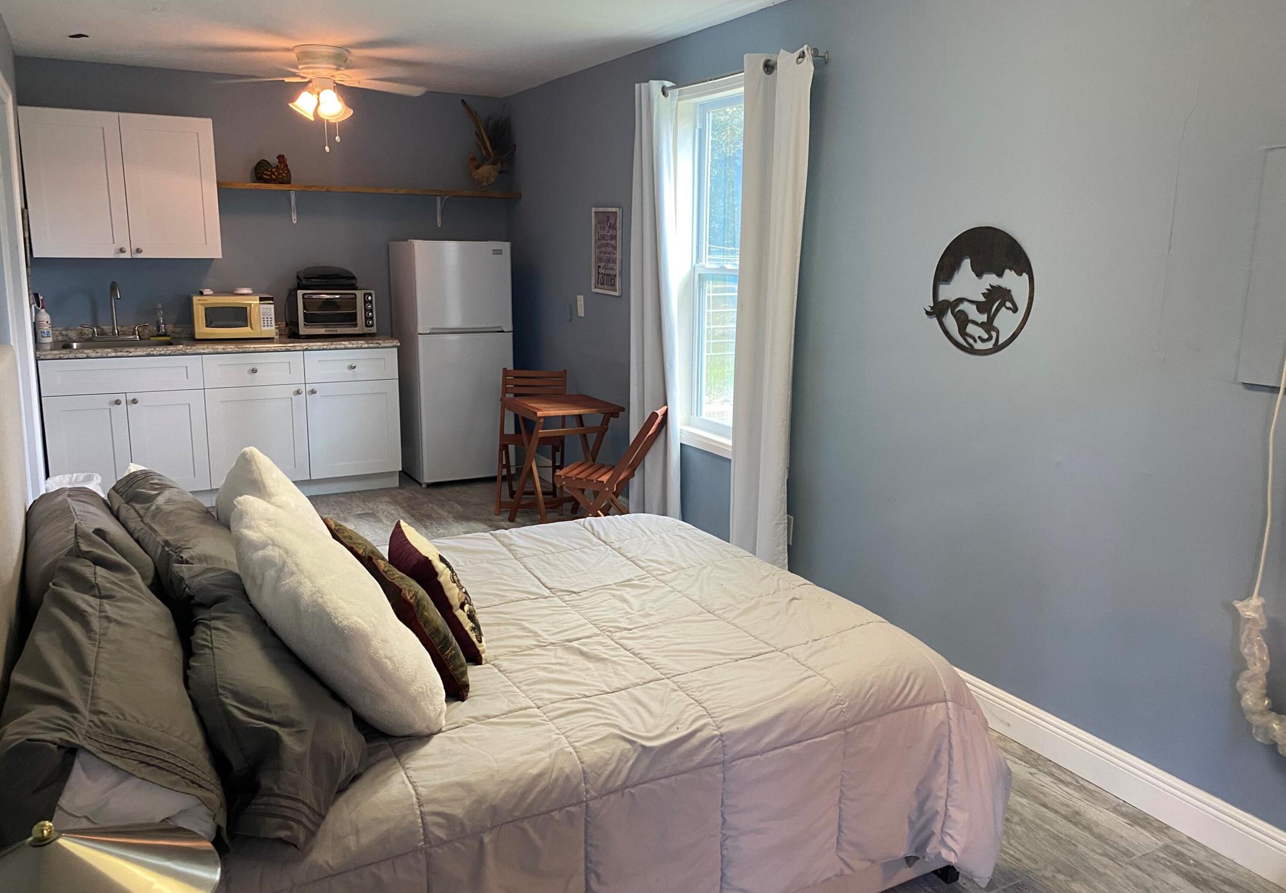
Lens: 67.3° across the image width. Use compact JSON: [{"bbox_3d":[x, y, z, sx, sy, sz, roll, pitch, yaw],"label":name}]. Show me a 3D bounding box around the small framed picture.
[{"bbox_3d":[-0.194,-1.061,5.242,0.022,0.450,0.320,-6,14,-28],"label":"small framed picture"}]

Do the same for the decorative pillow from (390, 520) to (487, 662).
[{"bbox_3d":[-0.489,0.327,2.275,0.120,0.315,0.335,-31,24,-19],"label":"decorative pillow"}]

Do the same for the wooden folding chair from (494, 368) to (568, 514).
[{"bbox_3d":[-0.643,-0.035,5.588,0.385,0.780,0.440,1,12,-2],"label":"wooden folding chair"}]

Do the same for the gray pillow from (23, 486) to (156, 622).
[{"bbox_3d":[-1.232,0.304,2.173,0.200,0.390,0.670,-20,20,-25],"label":"gray pillow"}]

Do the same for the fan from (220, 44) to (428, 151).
[{"bbox_3d":[-1.596,-1.746,4.859,1.070,0.495,1.070,-6,13,-28],"label":"fan"}]

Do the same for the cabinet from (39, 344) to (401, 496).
[{"bbox_3d":[-2.438,-0.155,5.740,1.840,0.894,0.620,-5,13,-26],"label":"cabinet"}]

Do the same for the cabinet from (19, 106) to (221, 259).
[{"bbox_3d":[-2.892,-1.447,5.406,0.918,0.761,0.320,-5,13,-26],"label":"cabinet"}]

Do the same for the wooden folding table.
[{"bbox_3d":[-0.439,0.106,5.113,0.465,0.675,0.510,-6,13,-28],"label":"wooden folding table"}]

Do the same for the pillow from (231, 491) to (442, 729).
[{"bbox_3d":[-0.631,0.330,1.997,0.190,0.475,0.480,-42,29,-18],"label":"pillow"}]

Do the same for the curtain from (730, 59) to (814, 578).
[{"bbox_3d":[0.504,-0.454,3.904,0.110,2.160,0.360,-6,14,-28],"label":"curtain"}]

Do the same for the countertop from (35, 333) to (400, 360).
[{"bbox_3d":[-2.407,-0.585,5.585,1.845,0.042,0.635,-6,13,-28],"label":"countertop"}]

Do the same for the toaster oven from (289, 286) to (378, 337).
[{"bbox_3d":[-1.909,-0.819,5.934,0.450,0.290,0.380,-5,13,-27],"label":"toaster oven"}]

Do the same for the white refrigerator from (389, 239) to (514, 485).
[{"bbox_3d":[-1.223,-0.555,6.210,0.605,1.505,0.600,-6,13,-28],"label":"white refrigerator"}]

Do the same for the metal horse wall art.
[{"bbox_3d":[1.042,-0.487,3.021,0.020,0.400,0.430,-6,13,-28],"label":"metal horse wall art"}]

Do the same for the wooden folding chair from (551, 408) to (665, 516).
[{"bbox_3d":[-0.123,0.159,4.708,0.470,0.780,0.385,5,13,19],"label":"wooden folding chair"}]

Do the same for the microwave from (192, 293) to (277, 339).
[{"bbox_3d":[-2.415,-0.760,5.695,0.430,0.260,0.320,-4,13,-22],"label":"microwave"}]

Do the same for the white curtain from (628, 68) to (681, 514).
[{"bbox_3d":[0.066,-0.626,4.689,0.110,2.160,0.400,-6,14,-28],"label":"white curtain"}]

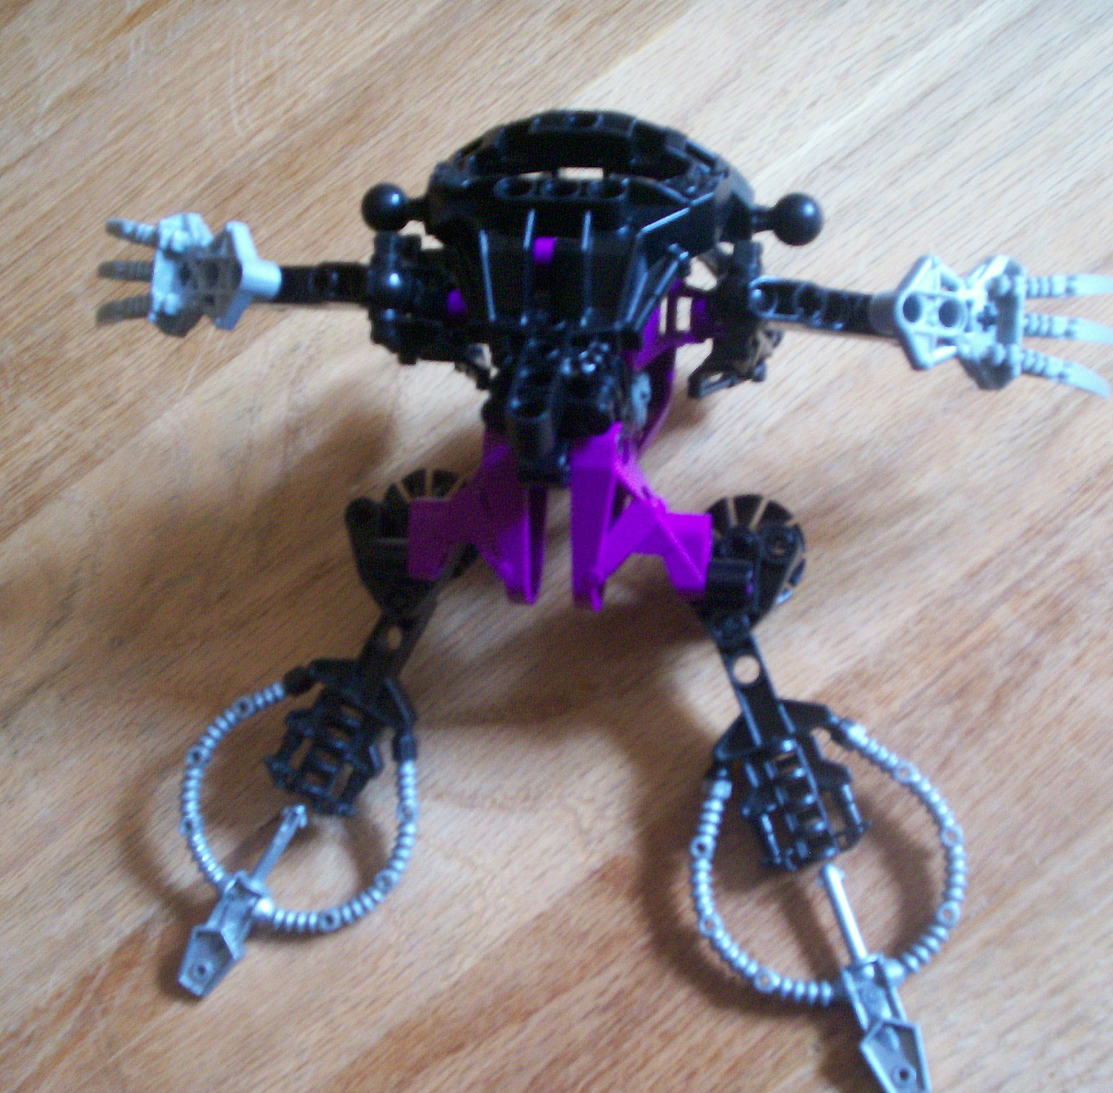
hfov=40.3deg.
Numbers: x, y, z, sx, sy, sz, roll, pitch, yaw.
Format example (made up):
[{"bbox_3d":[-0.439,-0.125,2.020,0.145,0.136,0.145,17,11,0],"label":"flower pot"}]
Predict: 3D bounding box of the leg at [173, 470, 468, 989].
[{"bbox_3d":[-0.049,0.039,0.314,0.053,0.038,0.117,23,77,19],"label":"leg"}]

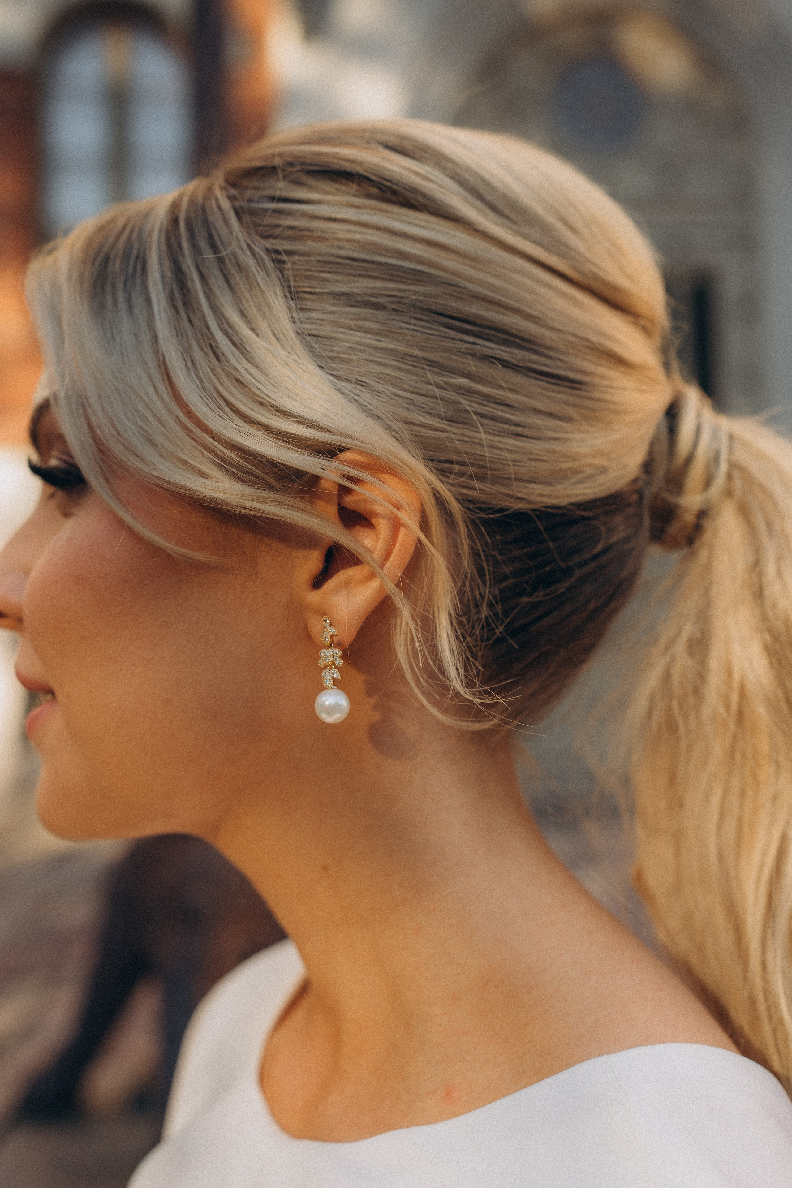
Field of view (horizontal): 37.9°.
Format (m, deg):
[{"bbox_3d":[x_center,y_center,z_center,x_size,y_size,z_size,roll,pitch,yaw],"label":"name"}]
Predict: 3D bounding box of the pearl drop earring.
[{"bbox_3d":[-0.019,0.023,0.345,0.011,0.032,0.011,0,-2,5],"label":"pearl drop earring"}]

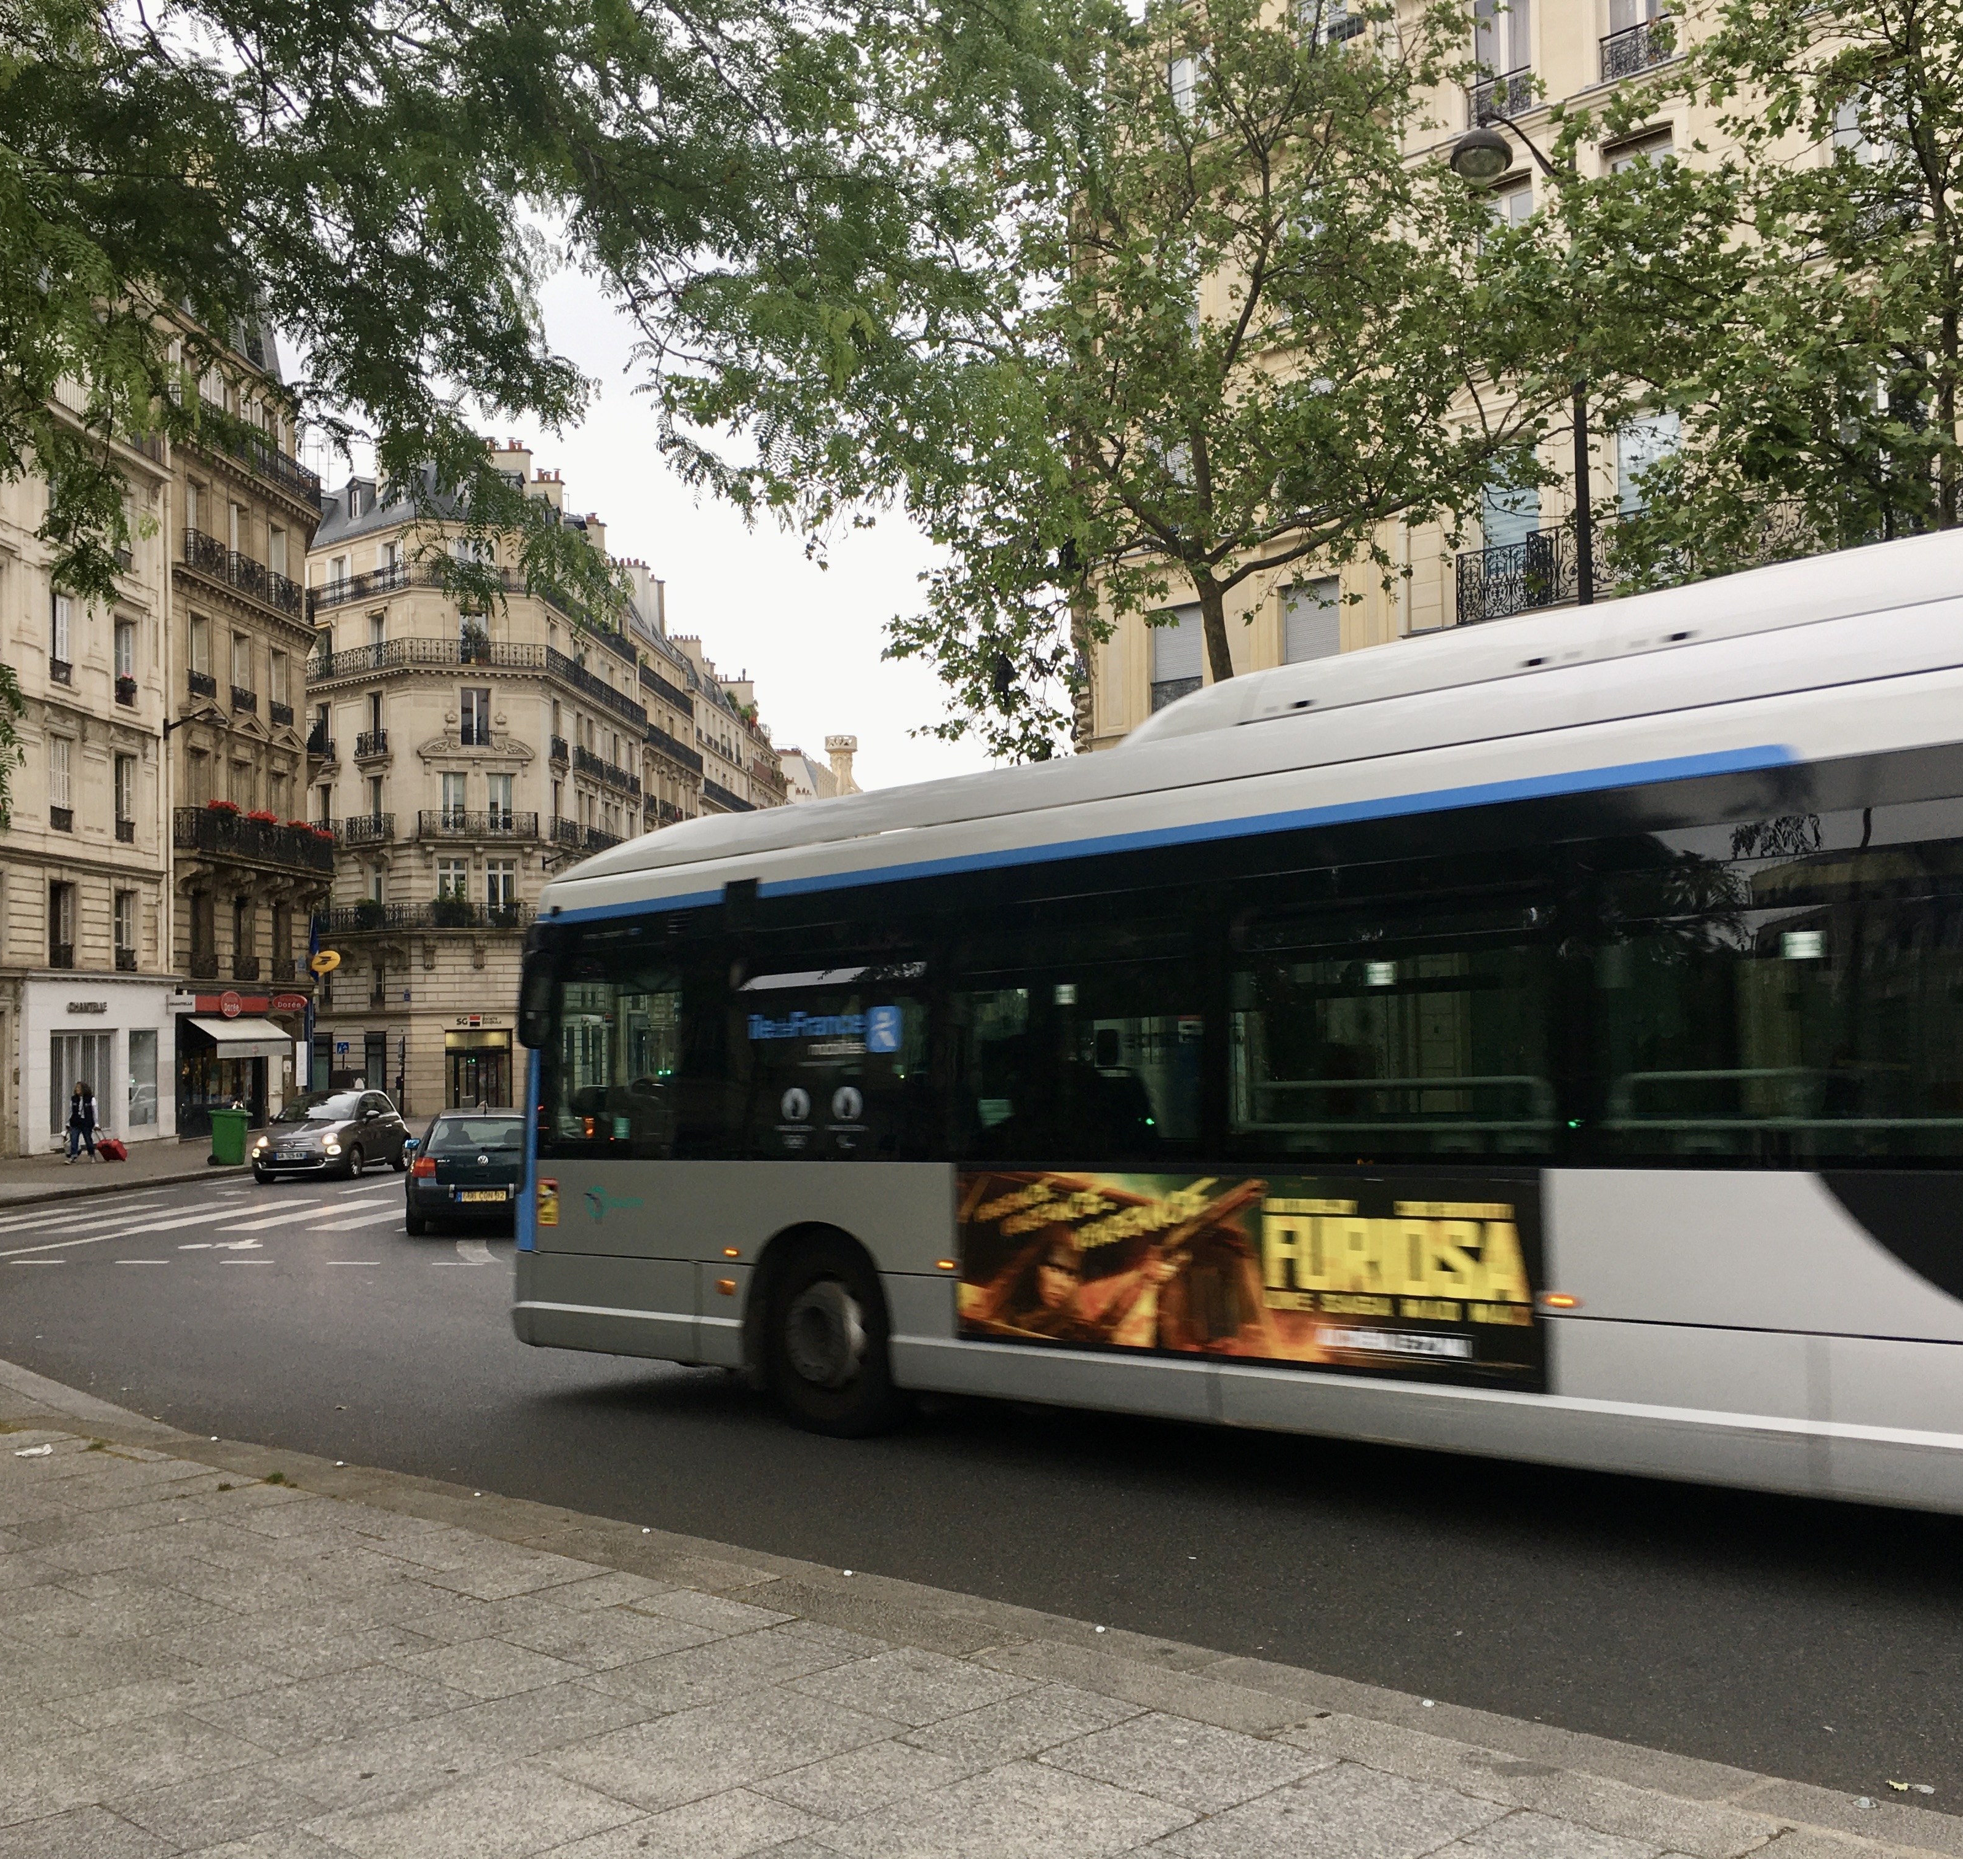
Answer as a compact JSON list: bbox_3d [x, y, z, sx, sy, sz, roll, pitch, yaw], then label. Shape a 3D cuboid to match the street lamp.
[{"bbox_3d":[5.119,-2.413,18.965,1.680,9.700,0.580,1,-3,-41],"label":"street lamp"}]

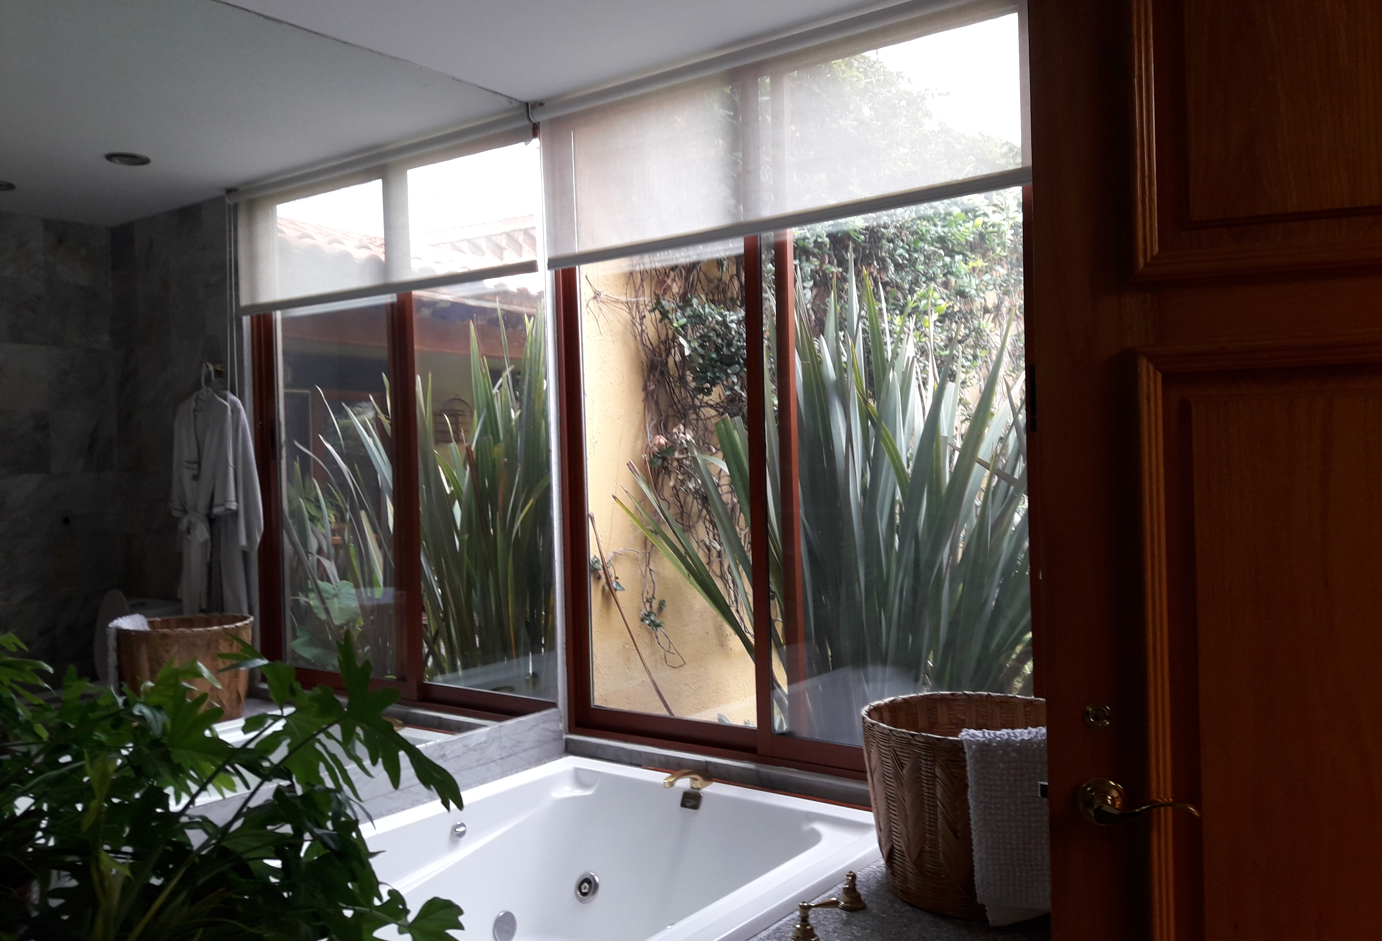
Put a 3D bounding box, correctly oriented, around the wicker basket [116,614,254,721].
[{"bbox_3d":[-1.886,0.748,4.190,0.466,0.361,0.466,-1,0,36],"label":"wicker basket"}]

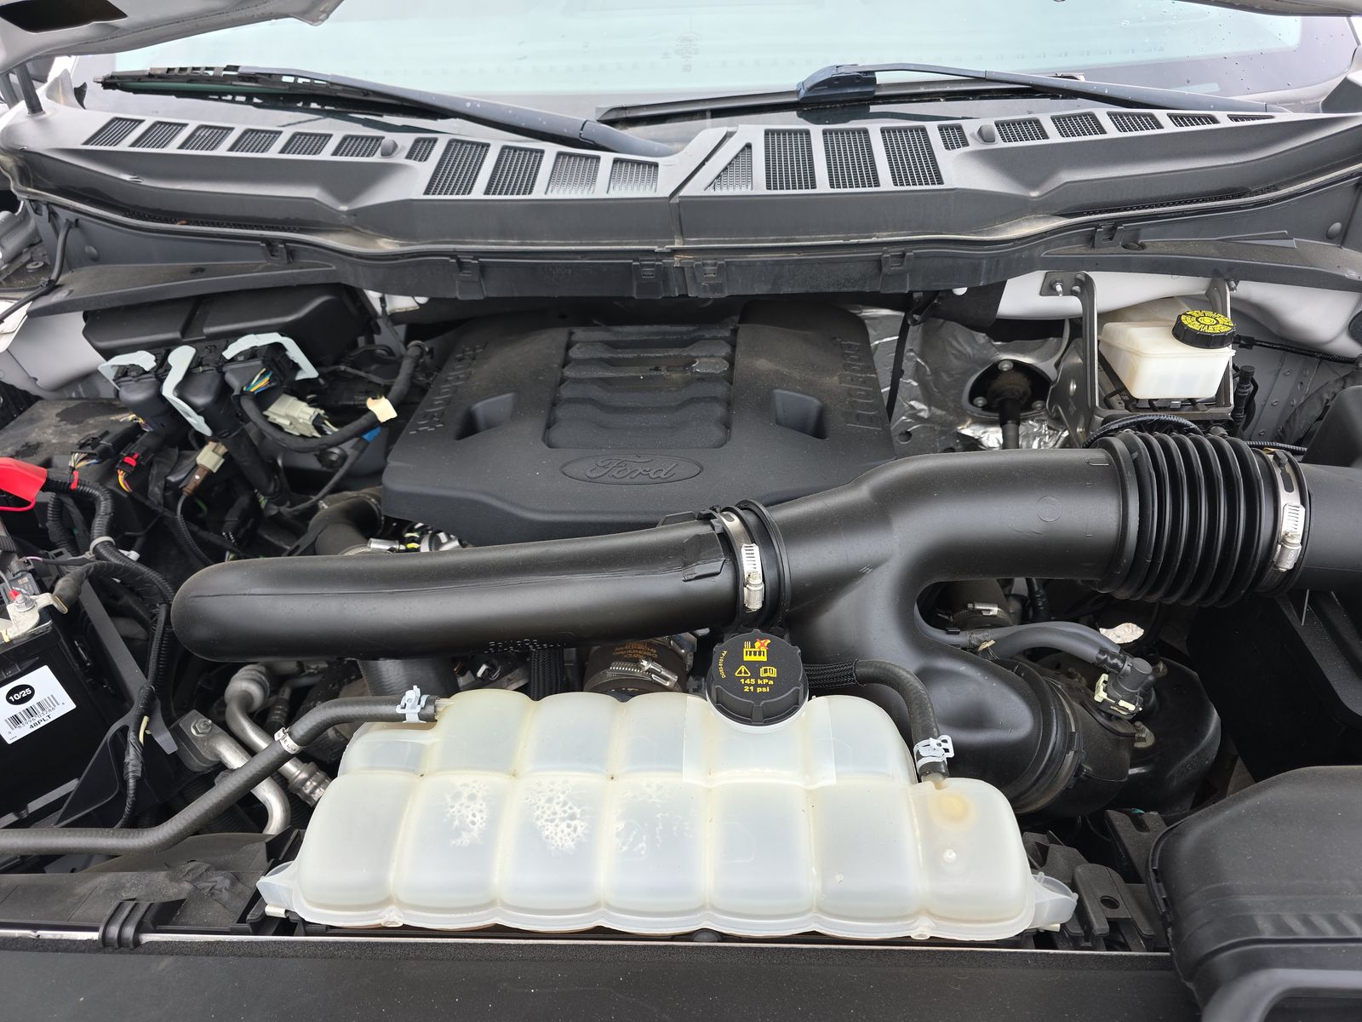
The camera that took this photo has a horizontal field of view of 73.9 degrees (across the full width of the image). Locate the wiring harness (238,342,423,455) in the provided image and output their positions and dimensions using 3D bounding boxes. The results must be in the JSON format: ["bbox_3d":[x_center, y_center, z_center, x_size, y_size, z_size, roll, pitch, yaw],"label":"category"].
[{"bbox_3d":[-0.337,-0.116,0.880,0.165,0.095,0.155,1,38,2],"label":"wiring harness"}]

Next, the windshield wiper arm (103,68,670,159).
[{"bbox_3d":[-0.384,-0.473,1.065,0.800,0.060,0.080,12,40,17],"label":"windshield wiper arm"}]

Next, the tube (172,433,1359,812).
[{"bbox_3d":[0.065,0.096,0.665,0.930,0.235,0.215,1,38,2],"label":"tube"}]

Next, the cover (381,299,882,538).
[{"bbox_3d":[-0.037,-0.101,0.904,0.435,0.115,0.345,1,38,2],"label":"cover"}]

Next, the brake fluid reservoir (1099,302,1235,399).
[{"bbox_3d":[0.483,-0.159,0.897,0.125,0.085,0.100,1,38,2],"label":"brake fluid reservoir"}]

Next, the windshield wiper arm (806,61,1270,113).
[{"bbox_3d":[0.416,-0.470,1.020,0.594,0.055,0.060,-3,38,-10],"label":"windshield wiper arm"}]

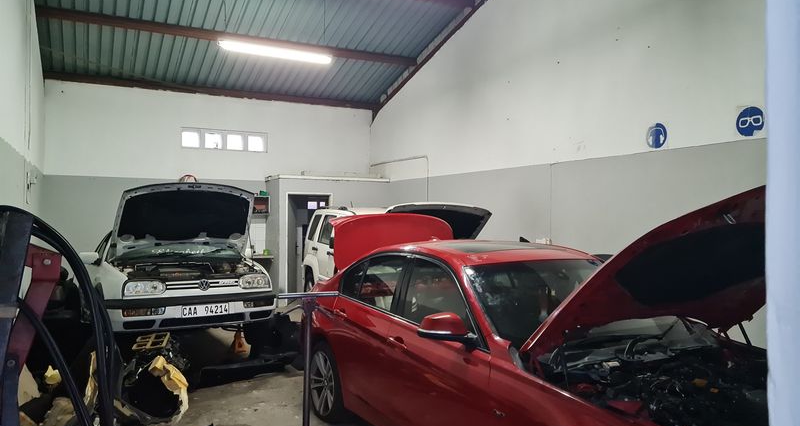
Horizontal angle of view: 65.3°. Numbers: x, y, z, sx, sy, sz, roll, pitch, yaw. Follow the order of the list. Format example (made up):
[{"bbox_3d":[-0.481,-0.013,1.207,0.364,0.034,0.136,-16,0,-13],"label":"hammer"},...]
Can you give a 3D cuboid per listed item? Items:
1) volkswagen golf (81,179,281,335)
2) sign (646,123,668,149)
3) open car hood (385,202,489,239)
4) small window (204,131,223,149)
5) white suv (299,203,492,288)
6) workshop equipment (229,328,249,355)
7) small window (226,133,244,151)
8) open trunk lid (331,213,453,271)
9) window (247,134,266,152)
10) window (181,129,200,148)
[{"bbox_3d":[-2.956,0.701,7.718,1.720,1.660,4.020,2,-7,-33],"label":"volkswagen golf"},{"bbox_3d":[2.721,-0.813,6.600,0.010,0.275,0.275,1,-1,-26],"label":"sign"},{"bbox_3d":[0.340,0.229,8.324,1.480,0.680,0.900,1,-1,-22],"label":"open car hood"},{"bbox_3d":[-3.544,-1.376,11.872,0.340,0.320,0.080,1,-1,-26],"label":"small window"},{"bbox_3d":[-0.179,0.814,9.583,1.860,1.830,4.450,1,-1,-22],"label":"white suv"},{"bbox_3d":[-1.938,1.523,7.588,0.210,0.320,0.210,1,-1,-26],"label":"workshop equipment"},{"bbox_3d":[-3.184,-1.365,12.048,0.340,0.320,0.080,1,-1,-26],"label":"small window"},{"bbox_3d":[-0.116,0.303,5.902,1.270,0.620,0.400,1,-1,-28],"label":"open trunk lid"},{"bbox_3d":[-2.823,-1.362,12.225,0.340,0.320,0.080,1,-1,-26],"label":"window"},{"bbox_3d":[-3.919,-1.381,11.688,0.350,0.320,0.080,1,-1,-26],"label":"window"}]

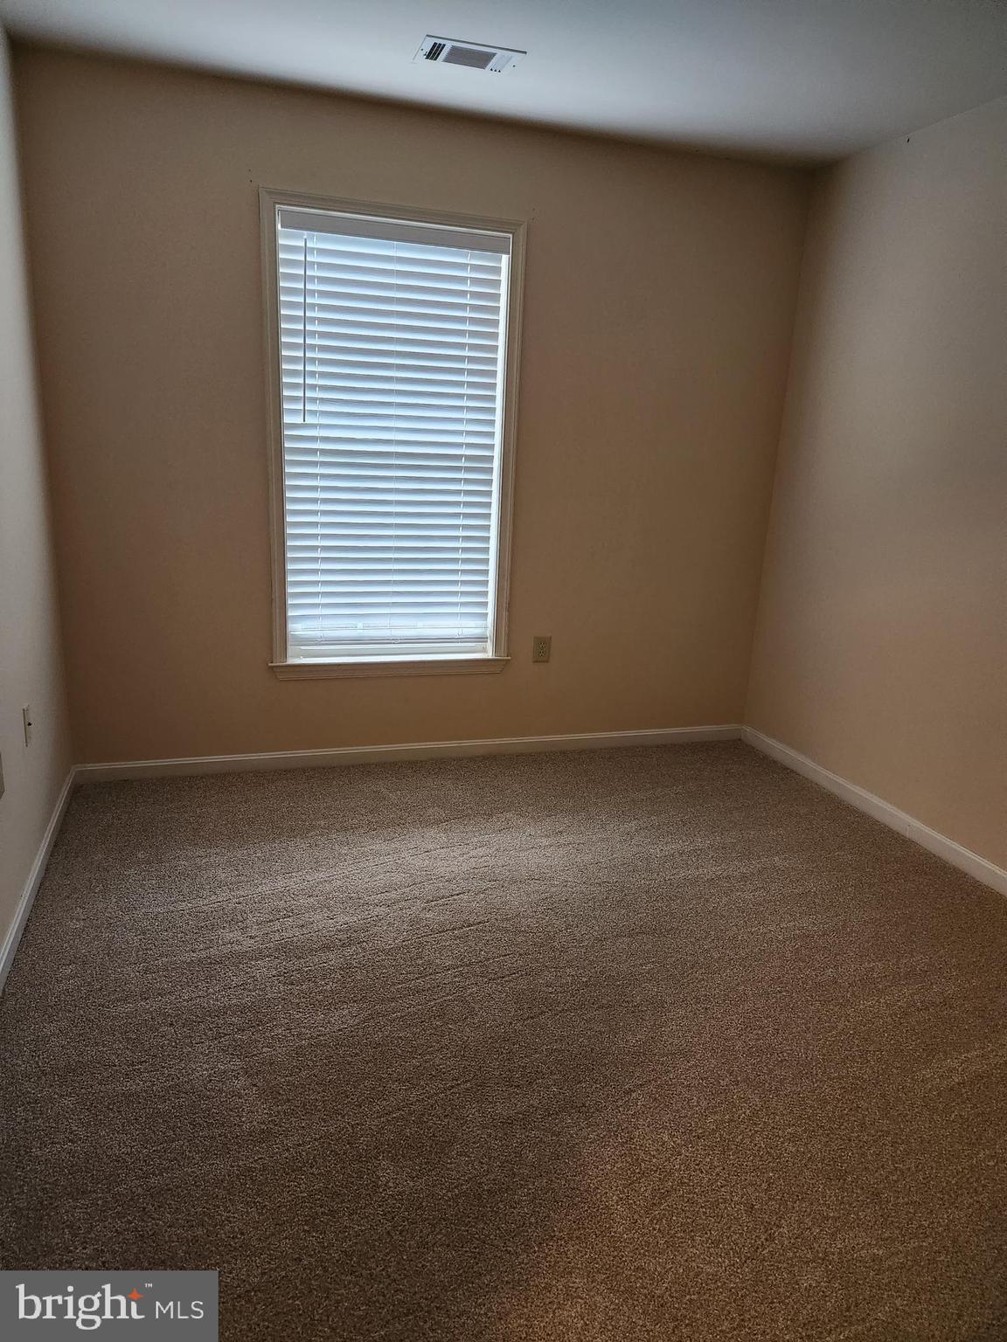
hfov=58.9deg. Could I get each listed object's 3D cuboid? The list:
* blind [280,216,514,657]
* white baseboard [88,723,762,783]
[{"bbox_3d":[-0.415,-0.849,3.414,0.835,1.561,0.060,-2,16,-18],"label":"blind"},{"bbox_3d":[-0.235,0.339,3.764,2.885,0.076,0.015,-2,16,-18],"label":"white baseboard"}]

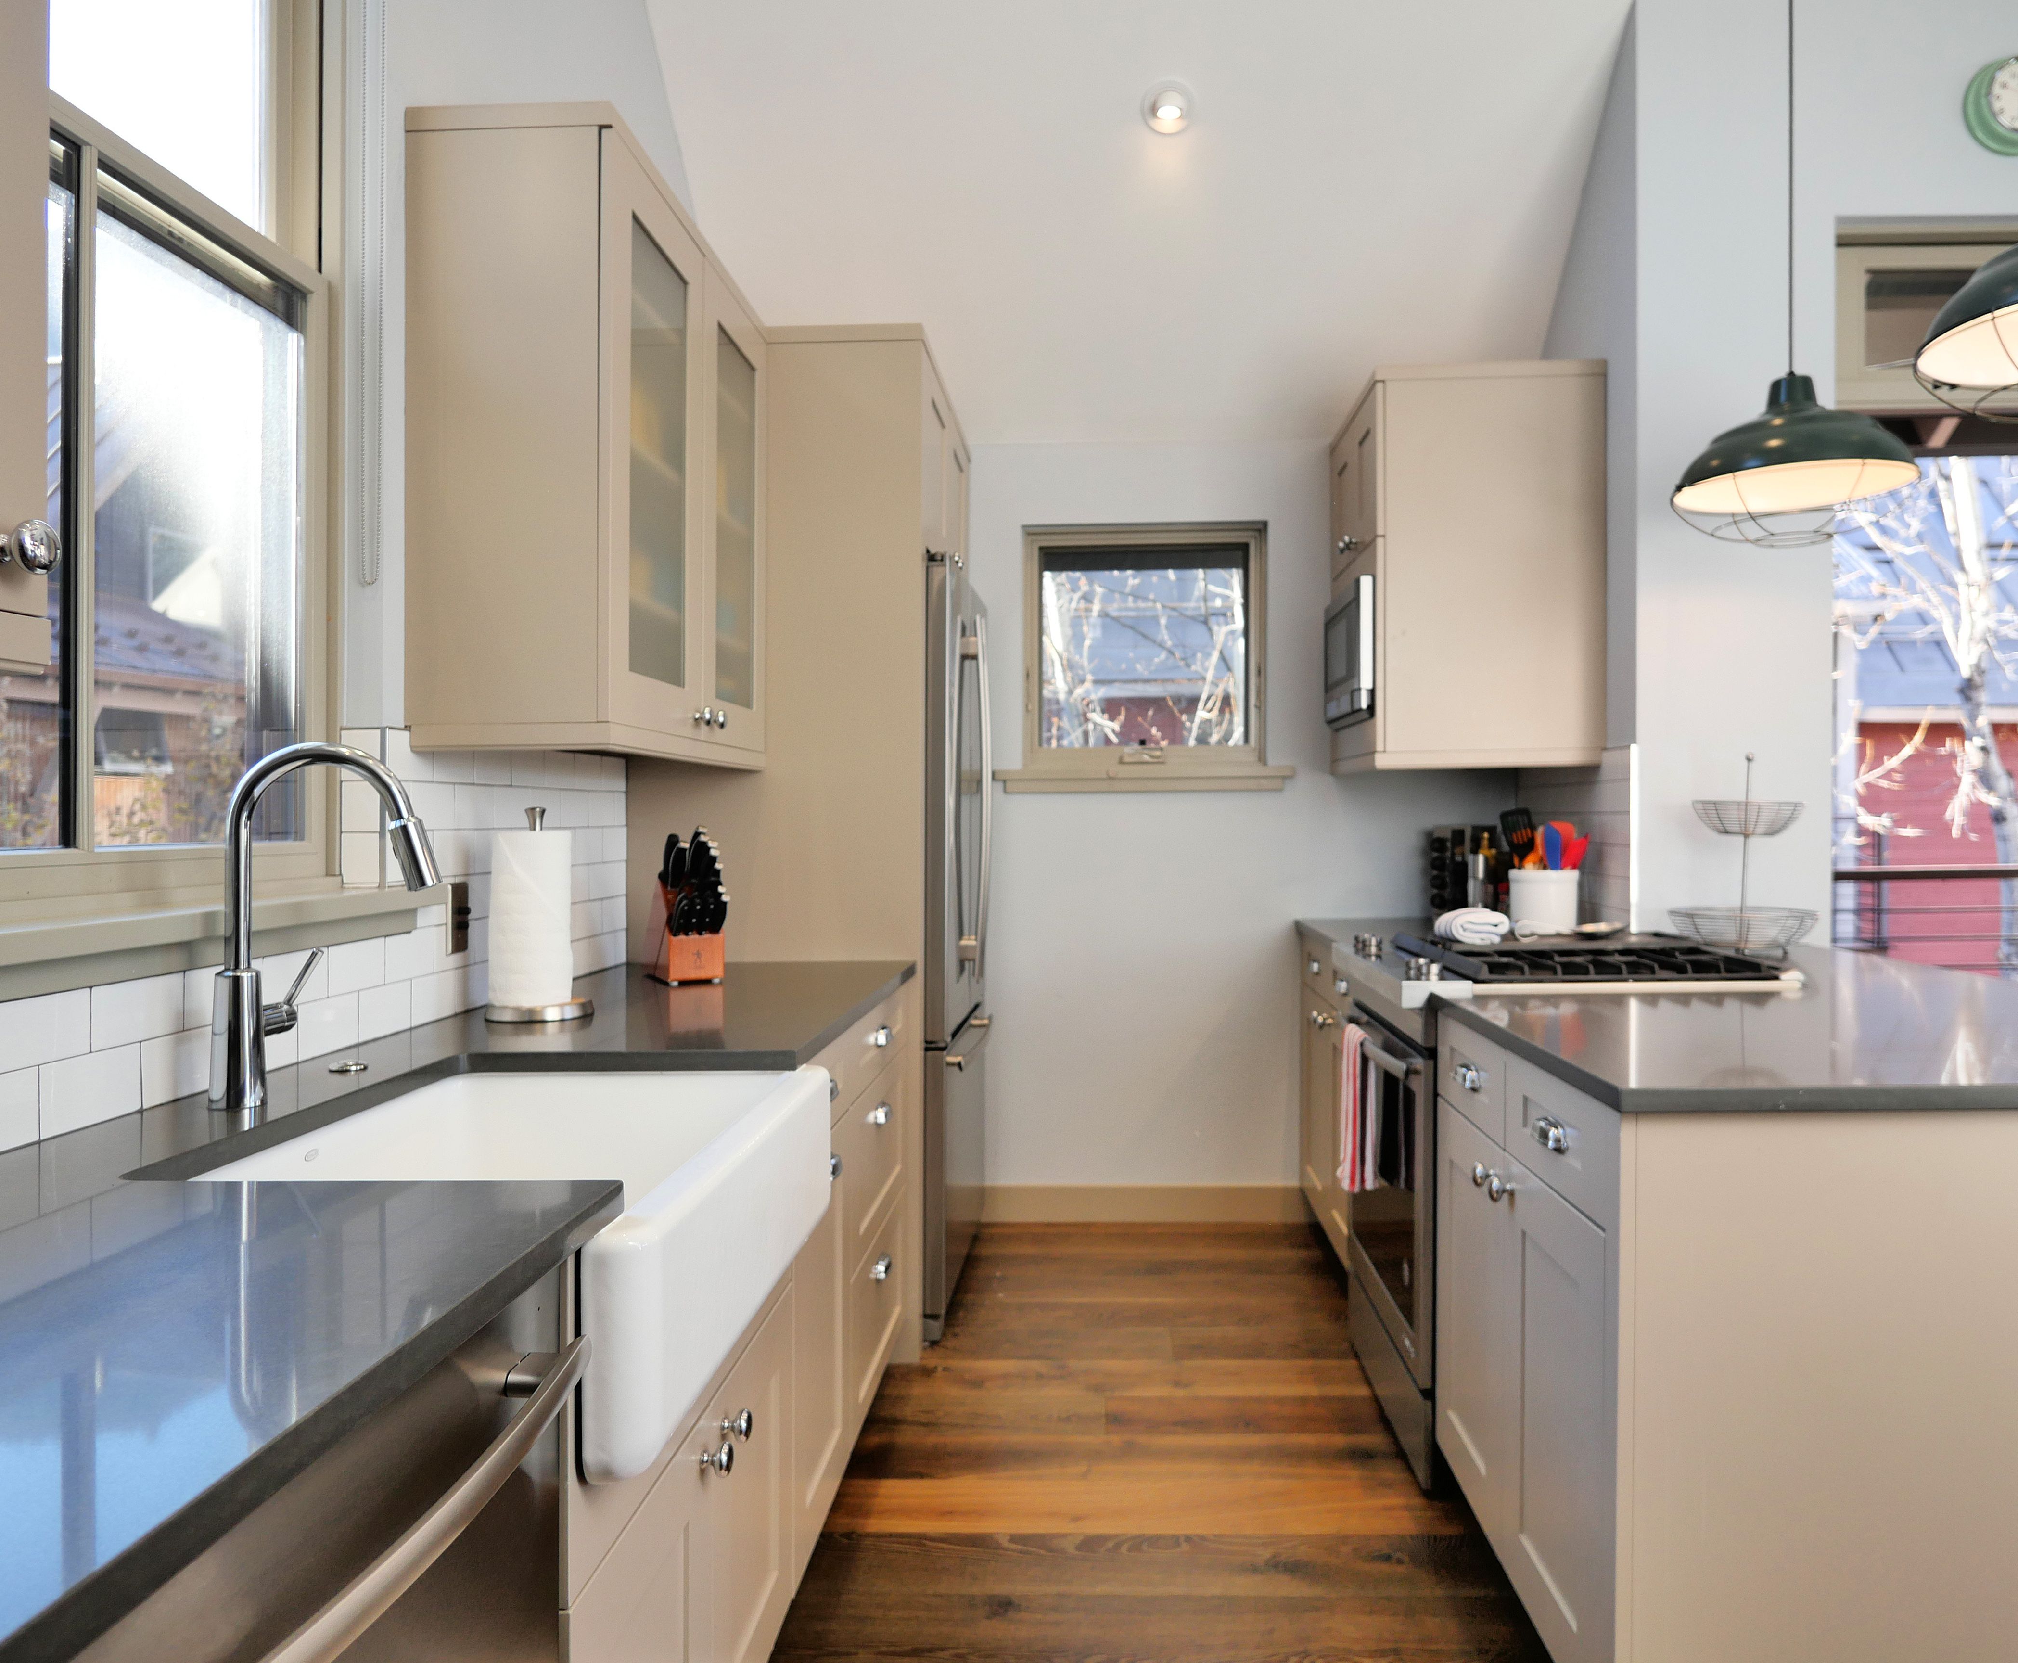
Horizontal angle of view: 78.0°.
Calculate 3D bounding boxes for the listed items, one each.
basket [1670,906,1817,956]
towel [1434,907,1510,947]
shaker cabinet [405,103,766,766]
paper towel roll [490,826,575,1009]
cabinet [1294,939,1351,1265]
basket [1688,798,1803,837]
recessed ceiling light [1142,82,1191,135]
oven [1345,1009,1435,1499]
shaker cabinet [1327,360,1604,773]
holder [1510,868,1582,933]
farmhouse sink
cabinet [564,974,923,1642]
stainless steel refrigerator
[{"bbox_3d":[1.755,0.248,2.979,0.340,0.100,0.340,0,1,4],"label":"basket"},{"bbox_3d":[1.191,0.245,3.252,0.154,0.093,0.224,0,0,4],"label":"towel"},{"bbox_3d":[-0.746,-0.632,2.386,0.331,1.003,0.890,0,0,4],"label":"shaker cabinet"},{"bbox_3d":[-0.797,0.147,2.087,0.142,0.285,0.142,0,1,4],"label":"paper towel roll"},{"bbox_3d":[1.207,0.764,3.496,0.615,0.883,0.800,0,1,4],"label":"cabinet"},{"bbox_3d":[1.767,-0.033,2.983,0.234,0.093,0.234,0,0,4],"label":"basket"},{"bbox_3d":[0.405,-1.854,3.198,0.128,0.035,0.128,0,-44,4],"label":"recessed ceiling light"},{"bbox_3d":[1.117,0.803,2.691,0.698,0.880,0.752,0,0,4],"label":"oven"},{"bbox_3d":[1.234,-0.662,3.440,0.563,1.008,0.618,0,0,4],"label":"shaker cabinet"},{"bbox_3d":[1.425,0.191,3.314,0.173,0.182,0.173,0,0,4],"label":"holder"},{"bbox_3d":[-0.542,0.453,1.458,0.534,0.230,0.730,0,0,4],"label":"farmhouse sink"},{"bbox_3d":[-0.594,0.774,1.957,0.605,0.883,1.840,0,1,4],"label":"cabinet"},{"bbox_3d":[-0.428,0.283,3.379,0.720,1.820,0.910,0,1,4],"label":"stainless steel refrigerator"}]

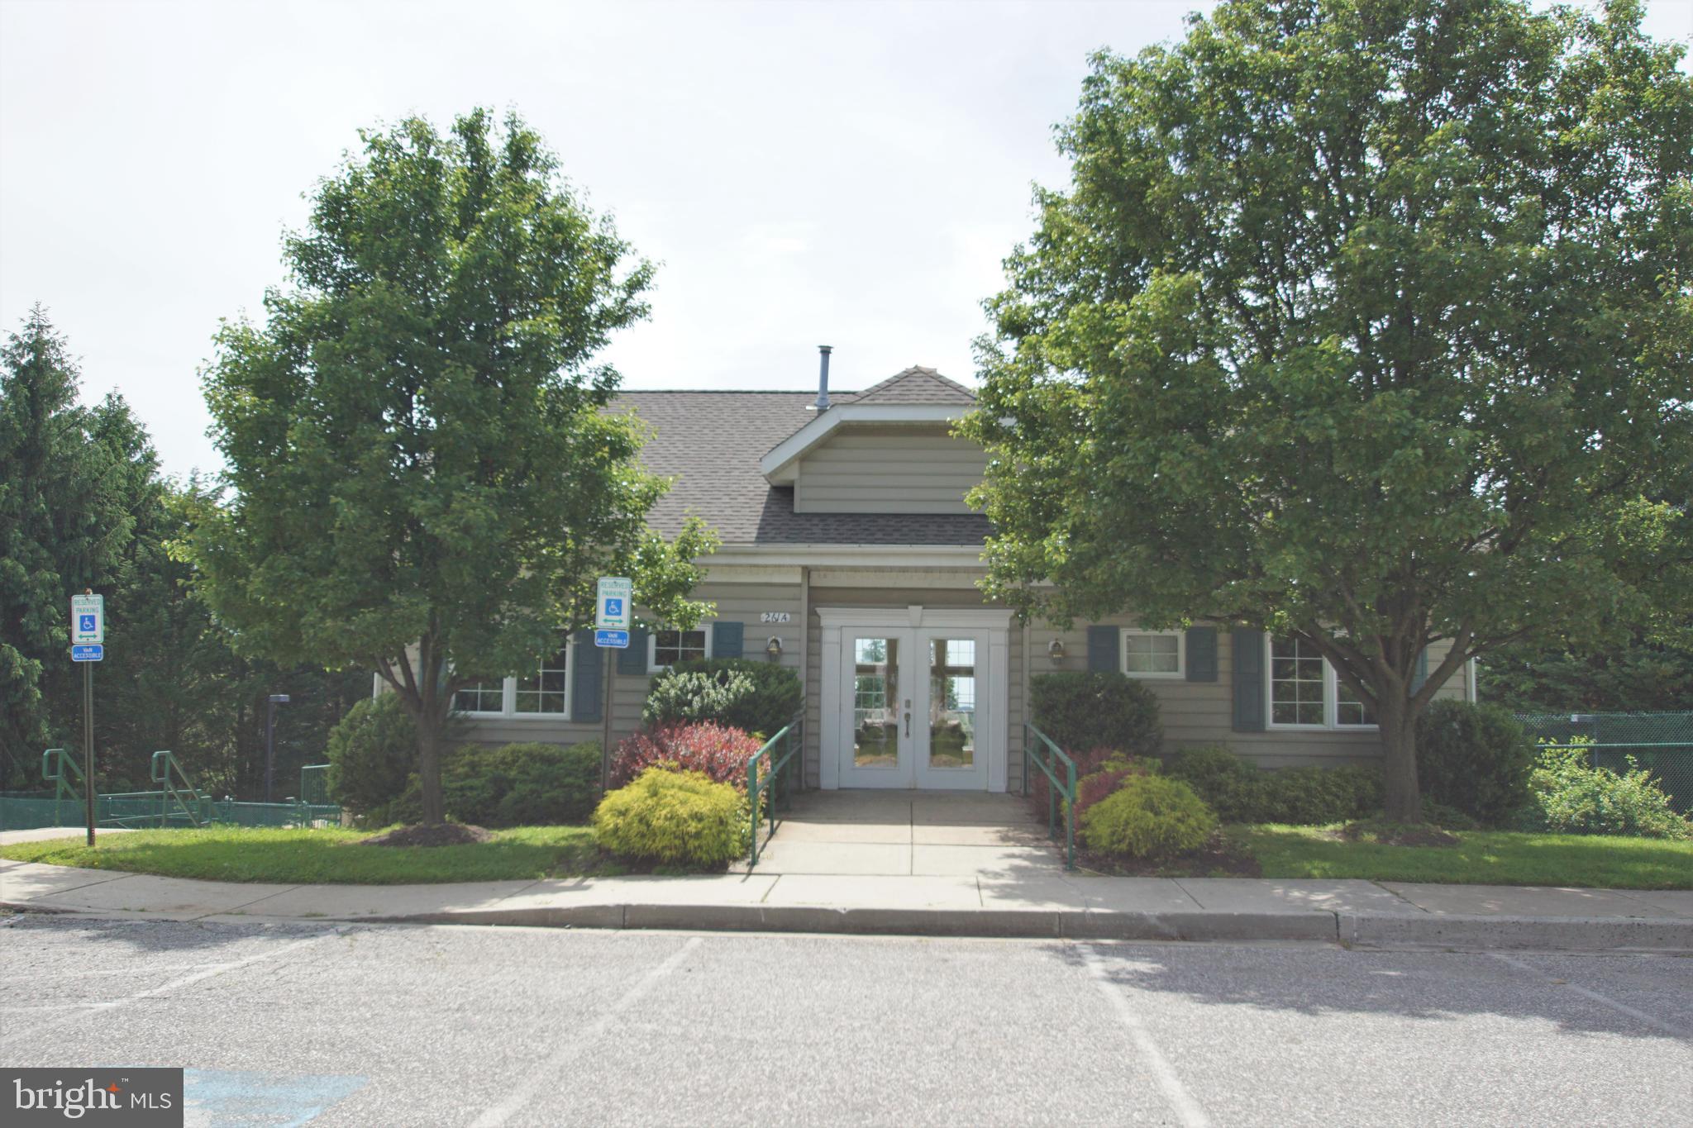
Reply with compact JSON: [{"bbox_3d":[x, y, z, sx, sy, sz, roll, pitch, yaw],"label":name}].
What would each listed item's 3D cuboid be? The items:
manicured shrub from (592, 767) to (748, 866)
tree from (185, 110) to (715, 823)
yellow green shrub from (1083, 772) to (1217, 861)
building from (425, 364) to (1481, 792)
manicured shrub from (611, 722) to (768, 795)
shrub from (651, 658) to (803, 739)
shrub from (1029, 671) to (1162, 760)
[{"bbox_3d":[-1.621,2.299,12.855,1.420,0.827,1.350,1,-6,4],"label":"manicured shrub"},{"bbox_3d":[-3.894,-1.054,14.283,5.100,7.324,5.000,1,-6,4],"label":"tree"},{"bbox_3d":[2.809,2.400,13.157,1.300,0.793,1.250,1,-6,4],"label":"yellow green shrub"},{"bbox_3d":[1.163,0.231,22.552,14.000,6.650,9.800,1,-6,4],"label":"building"},{"bbox_3d":[-1.647,2.241,14.438,1.550,1.143,1.450,1,-6,4],"label":"manicured shrub"},{"bbox_3d":[-1.448,2.060,16.804,1.800,1.786,1.600,1,-6,4],"label":"shrub"},{"bbox_3d":[2.902,2.141,16.409,1.550,1.692,1.500,1,-6,4],"label":"shrub"}]

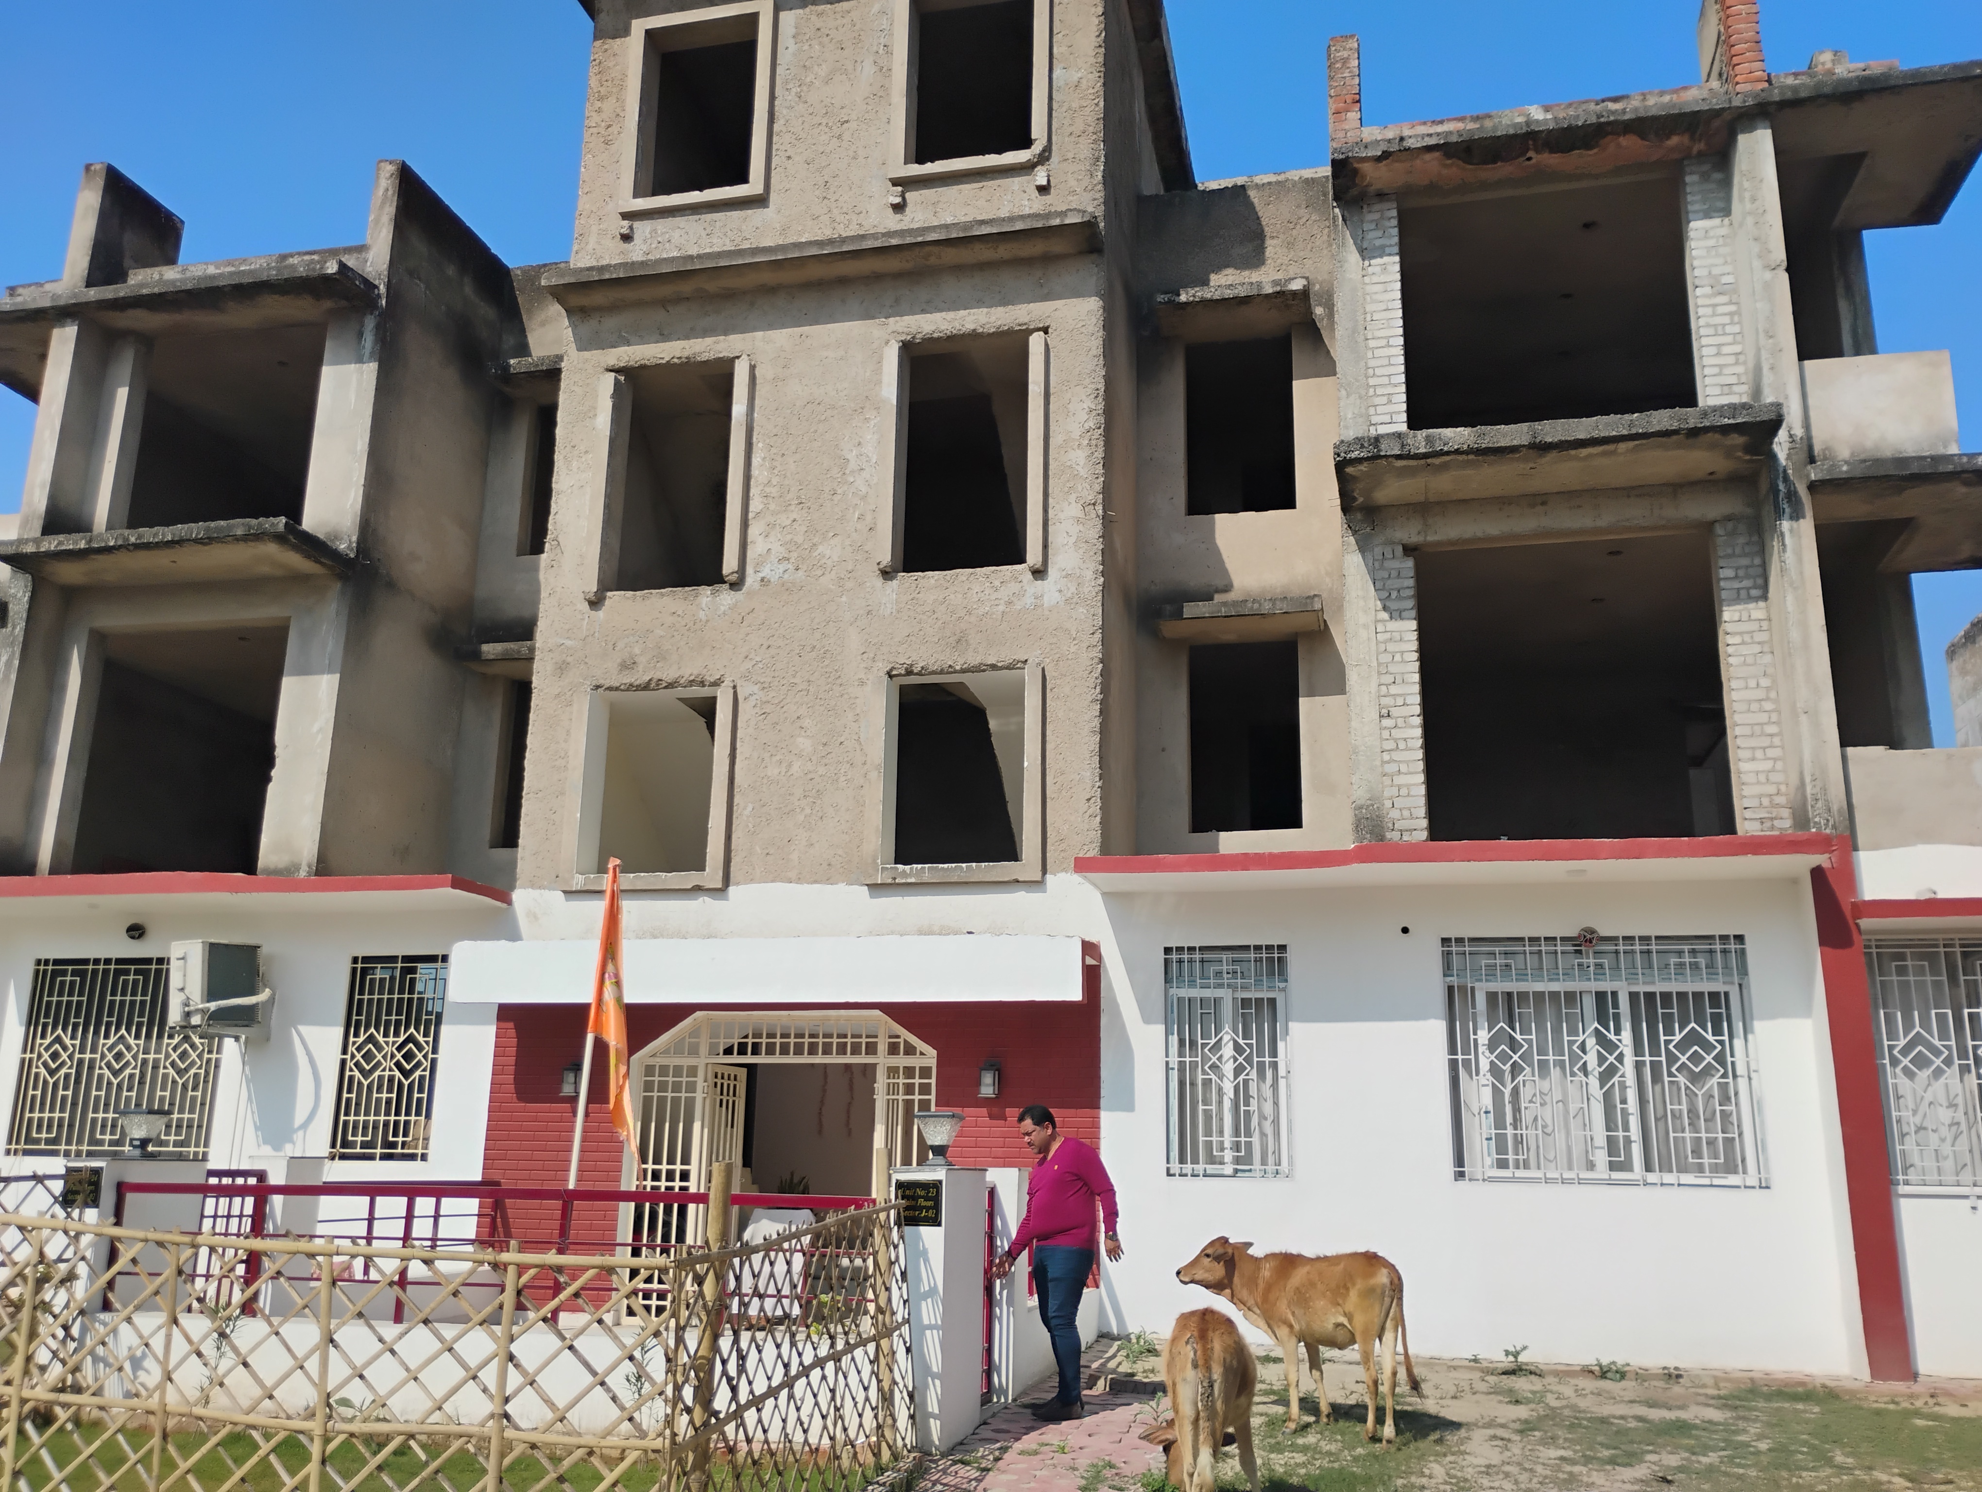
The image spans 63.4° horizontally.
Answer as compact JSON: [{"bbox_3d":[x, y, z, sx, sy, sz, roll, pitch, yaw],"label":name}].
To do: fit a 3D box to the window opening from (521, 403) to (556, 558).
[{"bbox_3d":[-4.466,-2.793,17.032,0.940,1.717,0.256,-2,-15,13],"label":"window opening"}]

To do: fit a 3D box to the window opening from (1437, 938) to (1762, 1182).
[{"bbox_3d":[4.442,2.280,11.709,2.130,1.778,0.075,-2,-15,13],"label":"window opening"}]

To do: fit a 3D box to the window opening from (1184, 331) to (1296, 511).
[{"bbox_3d":[2.457,-3.129,15.818,1.026,1.883,0.226,-2,-15,13],"label":"window opening"}]

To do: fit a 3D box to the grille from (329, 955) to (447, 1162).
[{"bbox_3d":[-5.170,2.674,13.808,0.929,1.735,0.052,-2,-14,14],"label":"grille"}]

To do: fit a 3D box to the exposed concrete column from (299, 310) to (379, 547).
[{"bbox_3d":[-6.355,-3.052,15.927,0.620,2.519,0.301,-2,-15,13],"label":"exposed concrete column"}]

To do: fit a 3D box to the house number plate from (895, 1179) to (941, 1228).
[{"bbox_3d":[-0.359,2.241,7.869,0.241,0.221,0.020,-2,-14,14],"label":"house number plate"}]

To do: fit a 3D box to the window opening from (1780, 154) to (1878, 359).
[{"bbox_3d":[6.594,-3.708,12.588,0.675,1.860,0.307,-2,-15,13],"label":"window opening"}]

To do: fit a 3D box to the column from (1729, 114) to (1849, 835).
[{"bbox_3d":[5.908,-2.046,11.999,0.263,5.683,0.488,-2,-14,14],"label":"column"}]

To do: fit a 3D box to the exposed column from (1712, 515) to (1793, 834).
[{"bbox_3d":[5.794,-0.471,12.261,0.362,2.632,0.244,-2,-15,13],"label":"exposed column"}]

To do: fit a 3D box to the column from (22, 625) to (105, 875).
[{"bbox_3d":[-8.951,0.118,15.550,0.311,2.531,0.252,-2,-14,14],"label":"column"}]

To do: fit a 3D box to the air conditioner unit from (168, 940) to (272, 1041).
[{"bbox_3d":[-6.556,2.002,13.513,0.300,0.630,0.760,-2,-15,13],"label":"air conditioner unit"}]

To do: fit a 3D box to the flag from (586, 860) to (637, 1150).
[{"bbox_3d":[-2.071,1.430,8.858,0.320,1.600,0.180,-2,-15,13],"label":"flag"}]

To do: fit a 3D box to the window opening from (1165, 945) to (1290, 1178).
[{"bbox_3d":[1.817,2.423,12.360,0.940,1.744,0.169,-2,-15,13],"label":"window opening"}]

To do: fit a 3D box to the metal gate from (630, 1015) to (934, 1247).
[{"bbox_3d":[-1.725,3.395,12.983,2.632,2.449,0.103,-2,-15,13],"label":"metal gate"}]

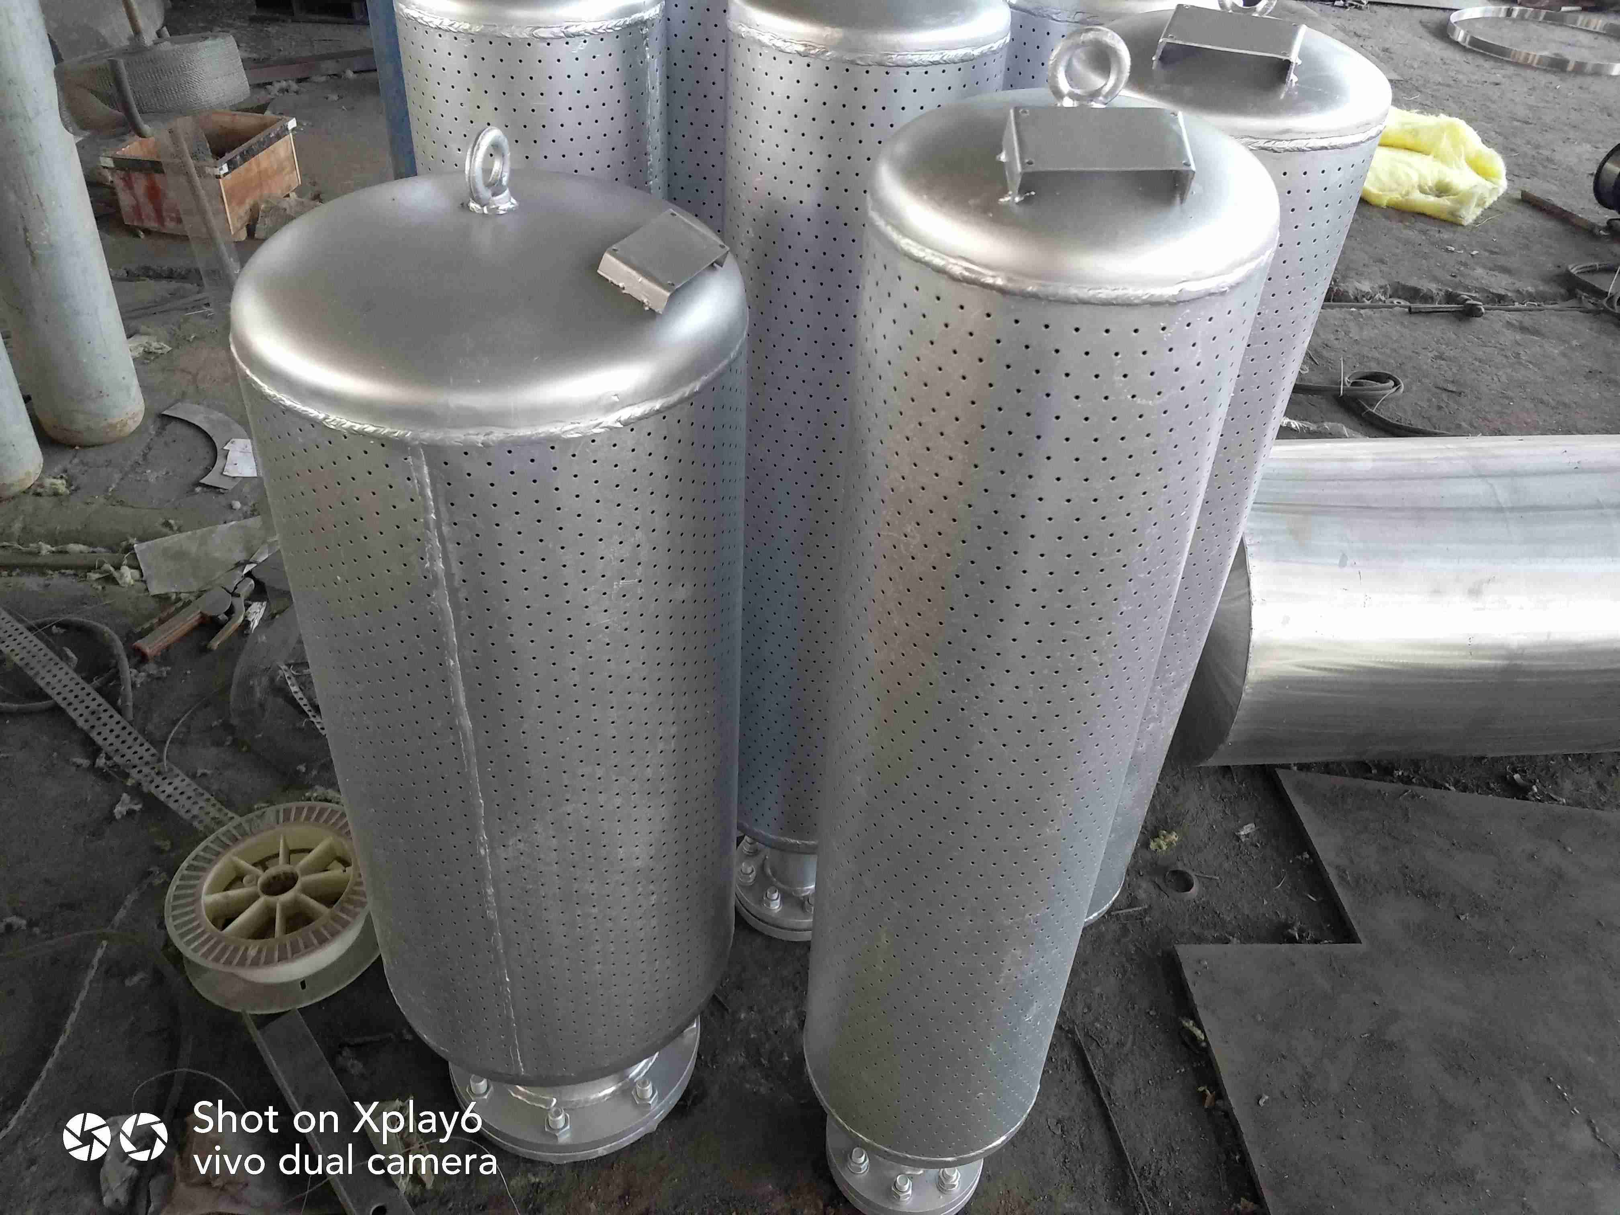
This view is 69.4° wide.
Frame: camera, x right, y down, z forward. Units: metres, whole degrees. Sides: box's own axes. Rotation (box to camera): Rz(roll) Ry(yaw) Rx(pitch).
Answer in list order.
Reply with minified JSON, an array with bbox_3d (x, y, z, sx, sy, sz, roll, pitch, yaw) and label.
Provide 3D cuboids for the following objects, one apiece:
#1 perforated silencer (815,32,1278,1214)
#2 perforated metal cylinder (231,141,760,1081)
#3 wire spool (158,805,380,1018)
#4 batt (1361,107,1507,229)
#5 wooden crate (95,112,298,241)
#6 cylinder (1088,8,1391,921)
[{"bbox_3d":[0.160,0.094,1.090,0.285,1.087,0.285,4,35,0],"label":"perforated silencer"},{"bbox_3d":[-0.285,0.032,1.215,0.431,0.929,0.431,4,35,0],"label":"perforated metal cylinder"},{"bbox_3d":[-0.774,0.438,1.733,0.300,0.100,0.300,4,40,-3],"label":"wire spool"},{"bbox_3d":[2.746,-2.075,5.411,0.850,0.290,0.580,31,43,33],"label":"batt"},{"bbox_3d":[-2.203,-1.582,4.296,0.420,0.285,0.610,3,35,0],"label":"wooden crate"},{"bbox_3d":[0.344,-0.091,1.350,0.287,1.085,0.287,5,35,-1],"label":"cylinder"}]

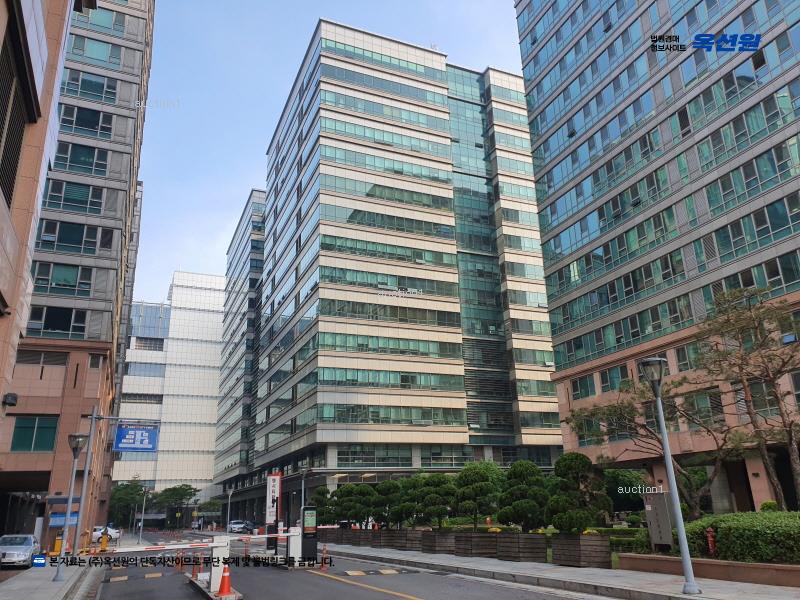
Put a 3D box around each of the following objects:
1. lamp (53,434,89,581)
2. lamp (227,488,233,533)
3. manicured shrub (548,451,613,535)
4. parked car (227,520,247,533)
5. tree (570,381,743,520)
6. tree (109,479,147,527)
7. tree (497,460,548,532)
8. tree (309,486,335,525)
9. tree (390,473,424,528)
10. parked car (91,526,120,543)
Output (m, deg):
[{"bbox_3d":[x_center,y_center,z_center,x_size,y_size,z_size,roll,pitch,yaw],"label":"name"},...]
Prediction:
[{"bbox_3d":[-10.762,6.687,19.543,0.580,4.450,0.580,6,-21,-23],"label":"lamp"},{"bbox_3d":[-17.251,21.400,60.800,0.550,4.550,0.550,6,-21,-23],"label":"lamp"},{"bbox_3d":[5.330,5.716,17.842,1.960,2.260,1.960,6,-21,-23],"label":"manicured shrub"},{"bbox_3d":[-20.822,28.799,76.466,1.830,1.480,4.600,6,-21,-23],"label":"parked car"},{"bbox_3d":[8.967,5.233,21.112,5.400,4.710,4.800,-10,-21,21],"label":"tree"},{"bbox_3d":[-40.631,30.567,89.597,5.670,7.480,5.670,6,-21,-23],"label":"tree"},{"bbox_3d":[4.167,6.657,20.359,1.730,2.320,1.730,6,-21,-23],"label":"tree"},{"bbox_3d":[-5.250,13.932,40.445,1.820,2.610,1.820,6,-21,-23],"label":"tree"},{"bbox_3d":[0.313,9.761,28.964,1.740,2.380,1.740,-2,-19,-1],"label":"tree"},{"bbox_3d":[-28.875,22.567,57.801,4.600,1.460,1.820,6,-21,-23],"label":"parked car"}]

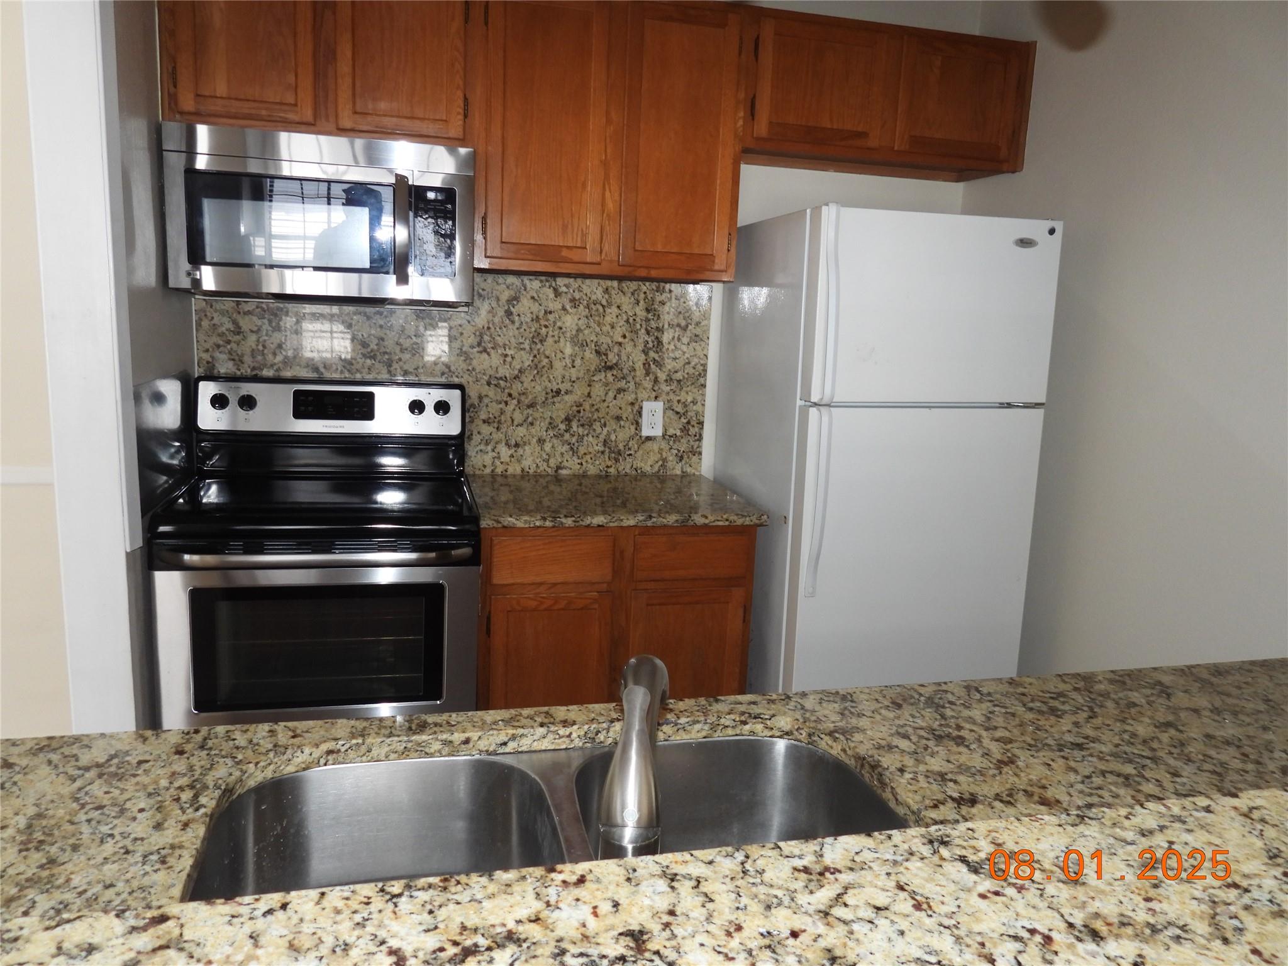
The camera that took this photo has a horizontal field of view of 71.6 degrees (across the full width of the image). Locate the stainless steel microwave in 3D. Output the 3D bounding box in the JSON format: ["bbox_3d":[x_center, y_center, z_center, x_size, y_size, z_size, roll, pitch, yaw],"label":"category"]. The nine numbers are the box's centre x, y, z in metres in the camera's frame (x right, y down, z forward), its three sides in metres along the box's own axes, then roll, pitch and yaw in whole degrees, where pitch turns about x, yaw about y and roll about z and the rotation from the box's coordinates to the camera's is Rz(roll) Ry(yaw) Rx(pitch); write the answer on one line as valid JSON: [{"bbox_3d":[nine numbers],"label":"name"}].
[{"bbox_3d":[-0.865,-0.713,2.477,0.758,0.410,0.405,0,10,-14],"label":"stainless steel microwave"}]

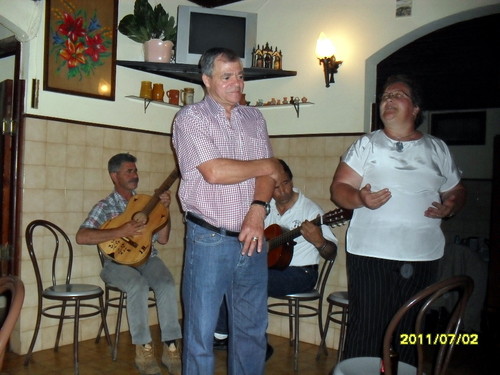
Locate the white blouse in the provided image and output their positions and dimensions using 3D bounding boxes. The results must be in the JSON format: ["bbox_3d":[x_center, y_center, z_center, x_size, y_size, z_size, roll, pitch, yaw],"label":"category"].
[{"bbox_3d":[0.681,0.028,2.300,0.510,0.565,0.310,2,0,17],"label":"white blouse"}]

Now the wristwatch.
[{"bbox_3d":[0.043,0.086,2.080,0.075,0.055,0.058,2,-1,24],"label":"wristwatch"}]

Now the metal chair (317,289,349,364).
[{"bbox_3d":[0.717,0.726,3.262,0.450,0.870,0.410,2,1,-32],"label":"metal chair"}]

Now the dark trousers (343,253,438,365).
[{"bbox_3d":[0.616,0.686,2.242,0.420,0.900,0.320,2,1,12],"label":"dark trousers"}]

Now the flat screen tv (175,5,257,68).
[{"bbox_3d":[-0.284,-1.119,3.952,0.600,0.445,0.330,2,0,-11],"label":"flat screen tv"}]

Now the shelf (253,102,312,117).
[{"bbox_3d":[0.043,-0.577,3.953,1.020,0.110,0.100,2,-1,40],"label":"shelf"}]

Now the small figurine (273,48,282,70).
[{"bbox_3d":[0.209,-0.973,3.838,0.076,0.172,0.056,2,1,9],"label":"small figurine"}]

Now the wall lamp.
[{"bbox_3d":[0.555,-0.875,3.476,0.135,0.350,0.200,2,-1,40],"label":"wall lamp"}]

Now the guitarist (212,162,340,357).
[{"bbox_3d":[0.136,0.474,3.343,0.687,1.323,0.707,3,1,45],"label":"guitarist"}]

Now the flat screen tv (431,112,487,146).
[{"bbox_3d":[3.057,-0.867,7.400,0.780,0.490,0.100,2,-1,36],"label":"flat screen tv"}]

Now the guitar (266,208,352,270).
[{"bbox_3d":[0.280,0.324,3.234,0.110,0.370,0.990,9,-29,-36],"label":"guitar"}]

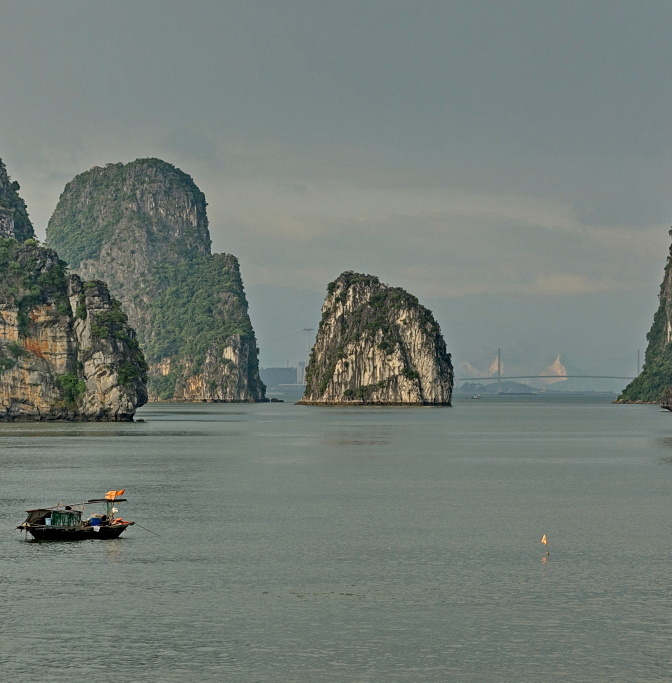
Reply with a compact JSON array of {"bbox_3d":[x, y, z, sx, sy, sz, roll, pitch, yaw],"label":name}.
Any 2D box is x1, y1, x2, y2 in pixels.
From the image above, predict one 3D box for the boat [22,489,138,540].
[{"bbox_3d":[-14.982,9.988,202.000,6.600,2.950,2.000,0,-1,-12],"label":"boat"}]

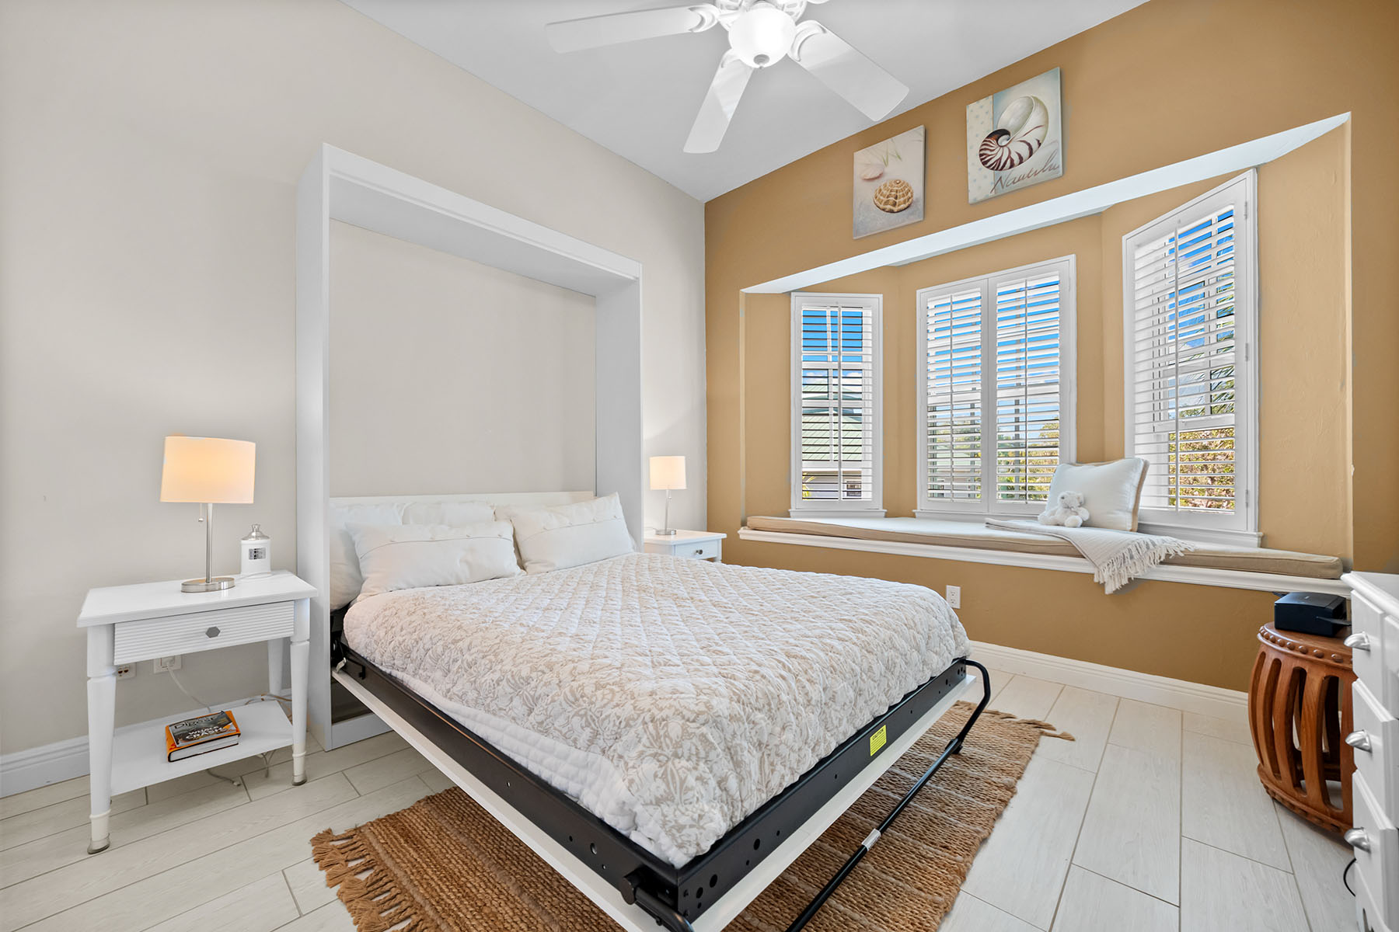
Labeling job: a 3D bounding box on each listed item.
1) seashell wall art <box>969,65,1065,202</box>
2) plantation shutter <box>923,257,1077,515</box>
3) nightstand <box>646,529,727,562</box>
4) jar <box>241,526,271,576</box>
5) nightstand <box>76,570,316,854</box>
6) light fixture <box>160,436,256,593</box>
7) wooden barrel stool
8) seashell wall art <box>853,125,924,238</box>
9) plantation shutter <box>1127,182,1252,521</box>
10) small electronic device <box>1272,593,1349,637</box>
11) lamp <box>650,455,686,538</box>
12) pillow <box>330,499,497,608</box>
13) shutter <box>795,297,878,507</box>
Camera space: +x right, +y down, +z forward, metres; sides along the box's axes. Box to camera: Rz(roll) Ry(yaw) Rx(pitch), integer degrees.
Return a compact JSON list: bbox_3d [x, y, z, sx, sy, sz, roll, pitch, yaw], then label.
[{"bbox_3d":[1.570,-1.639,2.534,0.399,0.521,0.028,-2,-1,41],"label":"seashell wall art"},{"bbox_3d":[1.907,-0.472,3.315,0.880,1.535,0.060,-1,-1,41],"label":"plantation shutter"},{"bbox_3d":[-0.151,0.735,3.173,0.443,0.610,0.448,0,0,42],"label":"nightstand"},{"bbox_3d":[-1.695,0.323,1.930,0.088,0.200,0.088,-1,-1,44],"label":"jar"},{"bbox_3d":[-1.617,0.724,1.655,0.456,0.640,0.503,0,0,43],"label":"nightstand"},{"bbox_3d":[-1.611,0.159,1.657,0.219,0.490,0.219,0,0,43],"label":"light fixture"},{"bbox_3d":[1.925,0.768,1.478,0.430,0.495,0.430,0,-1,-38],"label":"wooden barrel stool"},{"bbox_3d":[1.095,-1.640,2.946,0.411,0.521,0.028,0,0,41],"label":"seashell wall art"},{"bbox_3d":[2.318,-0.465,2.434,0.050,1.511,0.587,0,0,-2],"label":"plantation shutter"},{"bbox_3d":[1.965,0.477,1.625,0.210,0.085,0.120,0,-1,-36],"label":"small electronic device"},{"bbox_3d":[-0.208,0.196,3.320,0.240,0.520,0.240,0,0,0],"label":"lamp"},{"bbox_3d":[-1.205,0.352,2.190,0.650,0.400,0.180,0,-23,-46],"label":"pillow"},{"bbox_3d":[1.000,-0.466,3.665,0.622,1.520,0.060,0,0,-5],"label":"shutter"}]

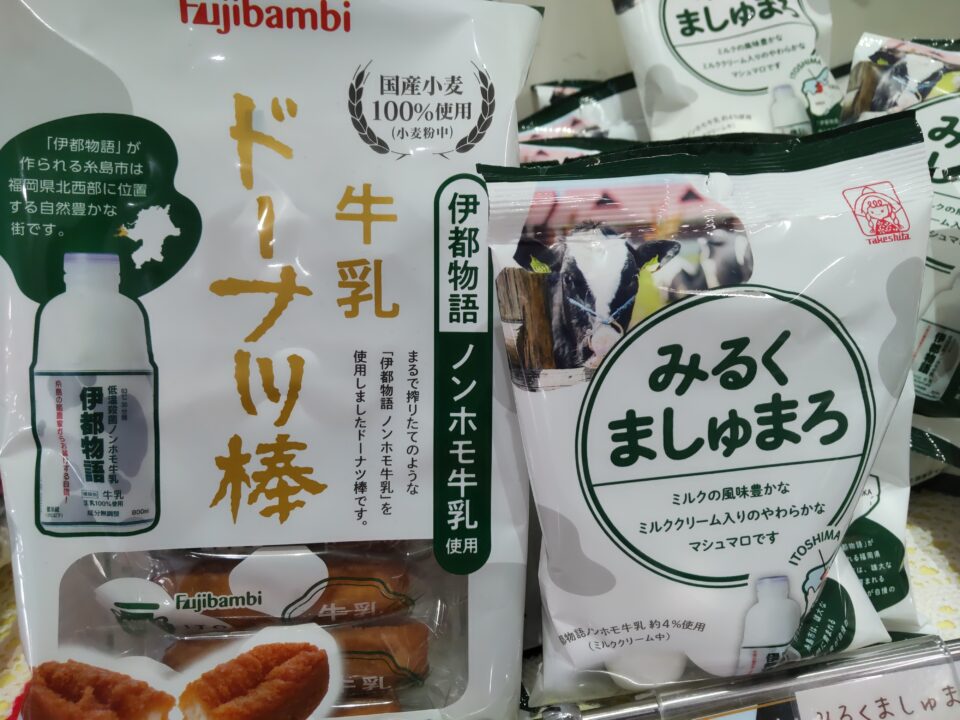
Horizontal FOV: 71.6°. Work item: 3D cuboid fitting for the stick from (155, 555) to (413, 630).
[{"bbox_3d":[-0.067,0.081,0.235,0.086,0.020,0.020,-3,2,-3],"label":"stick"}]

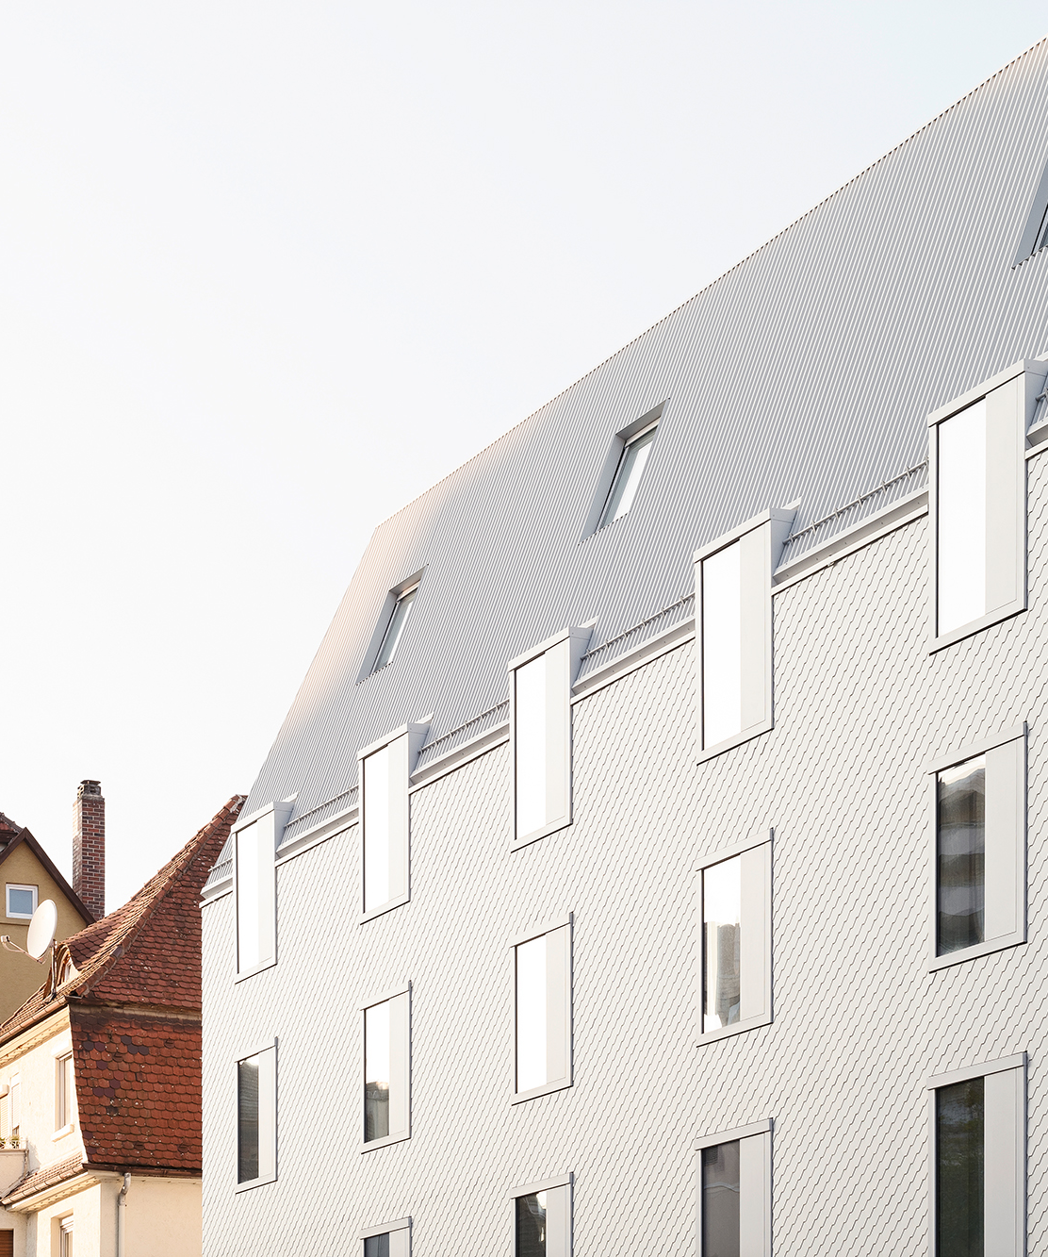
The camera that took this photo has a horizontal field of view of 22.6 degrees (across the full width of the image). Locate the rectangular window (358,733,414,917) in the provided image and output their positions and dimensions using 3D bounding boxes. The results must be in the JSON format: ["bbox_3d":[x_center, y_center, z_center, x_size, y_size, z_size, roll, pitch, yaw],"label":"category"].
[{"bbox_3d":[-1.645,2.440,32.201,0.220,2.144,1.289,6,-13,-28],"label":"rectangular window"}]

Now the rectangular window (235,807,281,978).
[{"bbox_3d":[-3.534,3.574,35.100,0.220,2.136,1.261,6,-13,-28],"label":"rectangular window"}]

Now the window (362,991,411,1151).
[{"bbox_3d":[-1.761,5.744,34.151,0.150,1.950,1.460,8,-17,-28],"label":"window"}]

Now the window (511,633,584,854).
[{"bbox_3d":[0.280,1.374,31.671,0.250,2.410,1.460,8,-17,-28],"label":"window"}]

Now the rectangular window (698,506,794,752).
[{"bbox_3d":[2.339,0.118,28.216,0.250,2.410,1.460,8,-17,-28],"label":"rectangular window"}]

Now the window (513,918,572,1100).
[{"bbox_3d":[0.257,4.481,30.774,0.150,1.950,1.460,8,-17,-28],"label":"window"}]

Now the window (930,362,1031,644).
[{"bbox_3d":[4.343,-1.119,24.803,0.200,2.410,1.460,8,-17,-28],"label":"window"}]

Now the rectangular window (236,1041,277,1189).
[{"bbox_3d":[-3.800,7.007,37.569,0.150,1.950,1.460,8,-17,-28],"label":"rectangular window"}]

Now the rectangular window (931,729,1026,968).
[{"bbox_3d":[4.079,1.983,23.355,0.150,1.920,1.315,6,-13,-28],"label":"rectangular window"}]

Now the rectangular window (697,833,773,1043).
[{"bbox_3d":[2.148,3.137,26.319,0.150,1.916,1.292,6,-13,-28],"label":"rectangular window"}]

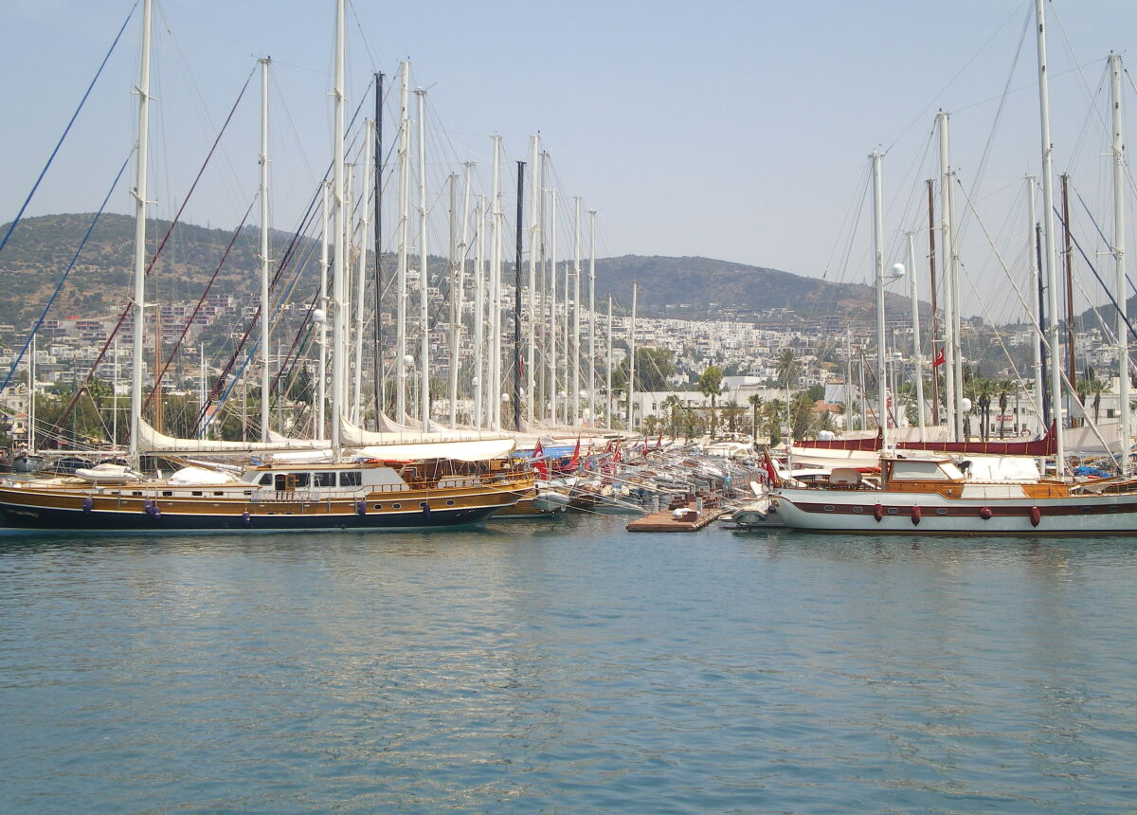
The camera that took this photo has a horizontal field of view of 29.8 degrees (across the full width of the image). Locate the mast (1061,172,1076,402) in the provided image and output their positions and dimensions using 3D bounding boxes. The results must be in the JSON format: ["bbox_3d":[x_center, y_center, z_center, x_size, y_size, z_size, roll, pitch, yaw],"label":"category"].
[{"bbox_3d":[32.907,-5.702,140.000,0.320,19.121,0.320,-2,0,0],"label":"mast"}]

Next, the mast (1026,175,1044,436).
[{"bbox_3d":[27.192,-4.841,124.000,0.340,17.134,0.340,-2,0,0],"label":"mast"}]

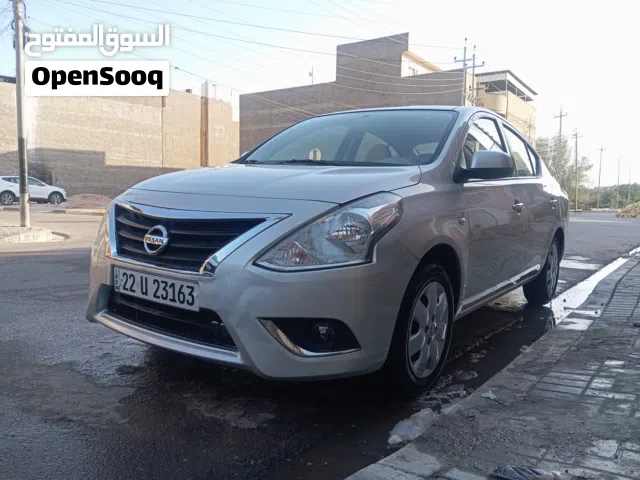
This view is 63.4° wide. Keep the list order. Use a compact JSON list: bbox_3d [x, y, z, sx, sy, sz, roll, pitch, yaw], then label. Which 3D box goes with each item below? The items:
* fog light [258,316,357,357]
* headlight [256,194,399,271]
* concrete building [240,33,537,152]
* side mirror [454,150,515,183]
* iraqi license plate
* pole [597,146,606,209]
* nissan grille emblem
[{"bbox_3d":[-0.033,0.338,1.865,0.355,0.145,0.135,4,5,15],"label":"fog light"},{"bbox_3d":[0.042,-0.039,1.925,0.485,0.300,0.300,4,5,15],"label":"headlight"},{"bbox_3d":[4.966,-9.228,44.146,24.440,12.710,8.050,5,6,35],"label":"concrete building"},{"bbox_3d":[0.841,-0.374,2.623,0.260,0.165,0.190,6,6,35],"label":"side mirror"},{"bbox_3d":[-0.656,0.189,2.042,0.520,0.110,0.025,6,6,35],"label":"iraqi license plate"},{"bbox_3d":[34.676,-7.726,64.000,1.000,7.800,0.250,5,6,35],"label":"pole"},{"bbox_3d":[-0.643,0.000,2.031,0.128,0.113,0.025,6,6,35],"label":"nissan grille emblem"}]

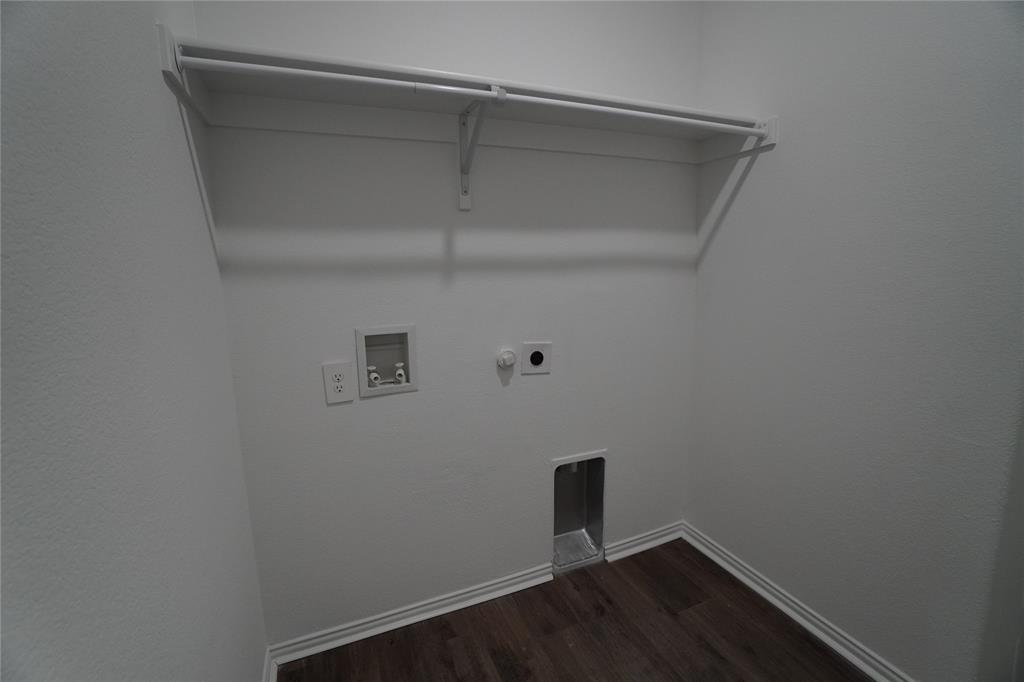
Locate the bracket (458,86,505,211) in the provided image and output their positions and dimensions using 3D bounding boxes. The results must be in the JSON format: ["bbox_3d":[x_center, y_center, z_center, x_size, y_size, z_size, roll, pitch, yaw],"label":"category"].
[{"bbox_3d":[-0.097,-0.542,1.244,0.035,0.252,0.338,-5,9,-21],"label":"bracket"}]

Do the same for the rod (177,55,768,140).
[{"bbox_3d":[0.096,-0.633,1.148,1.635,0.026,0.026,-5,9,-21],"label":"rod"}]

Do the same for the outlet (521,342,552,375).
[{"bbox_3d":[0.091,0.065,1.573,0.119,0.119,0.014,-5,9,-21],"label":"outlet"}]

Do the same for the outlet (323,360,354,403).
[{"bbox_3d":[-0.544,0.130,1.335,0.080,0.125,0.010,-5,9,-21],"label":"outlet"}]

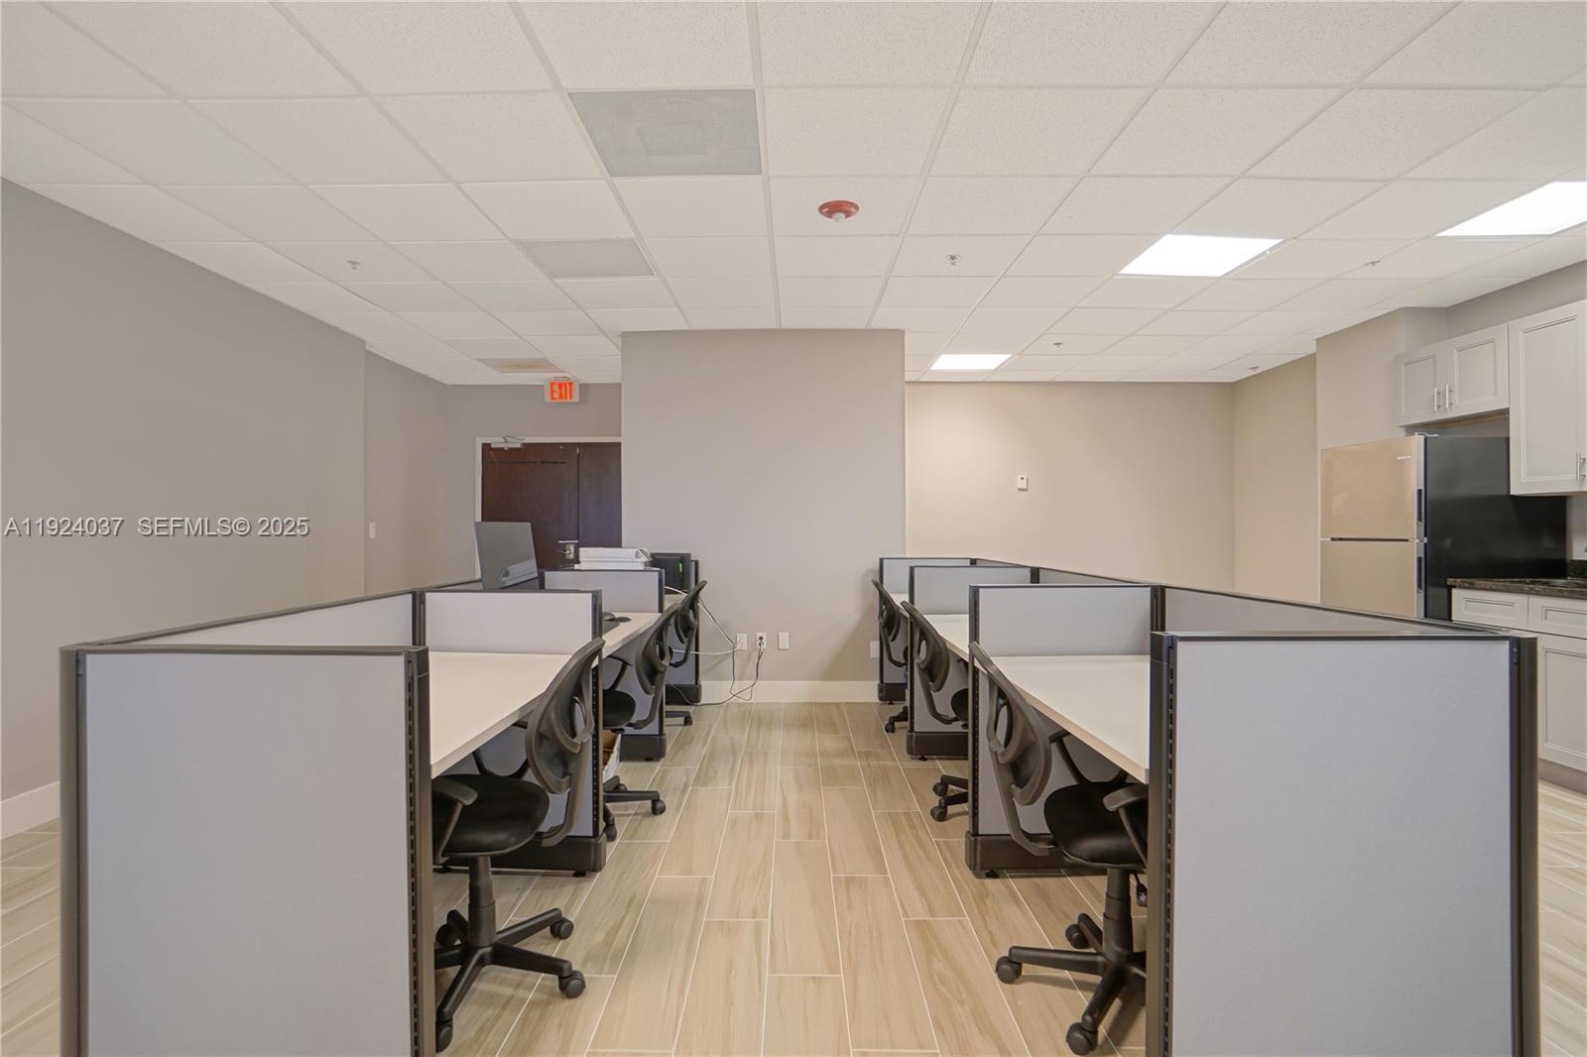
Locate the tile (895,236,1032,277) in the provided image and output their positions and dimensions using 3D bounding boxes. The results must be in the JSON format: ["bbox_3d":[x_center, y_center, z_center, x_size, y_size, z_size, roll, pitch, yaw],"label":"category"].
[{"bbox_3d":[0.846,-1.419,3.694,0.618,0.020,0.576,0,0,0],"label":"tile"}]

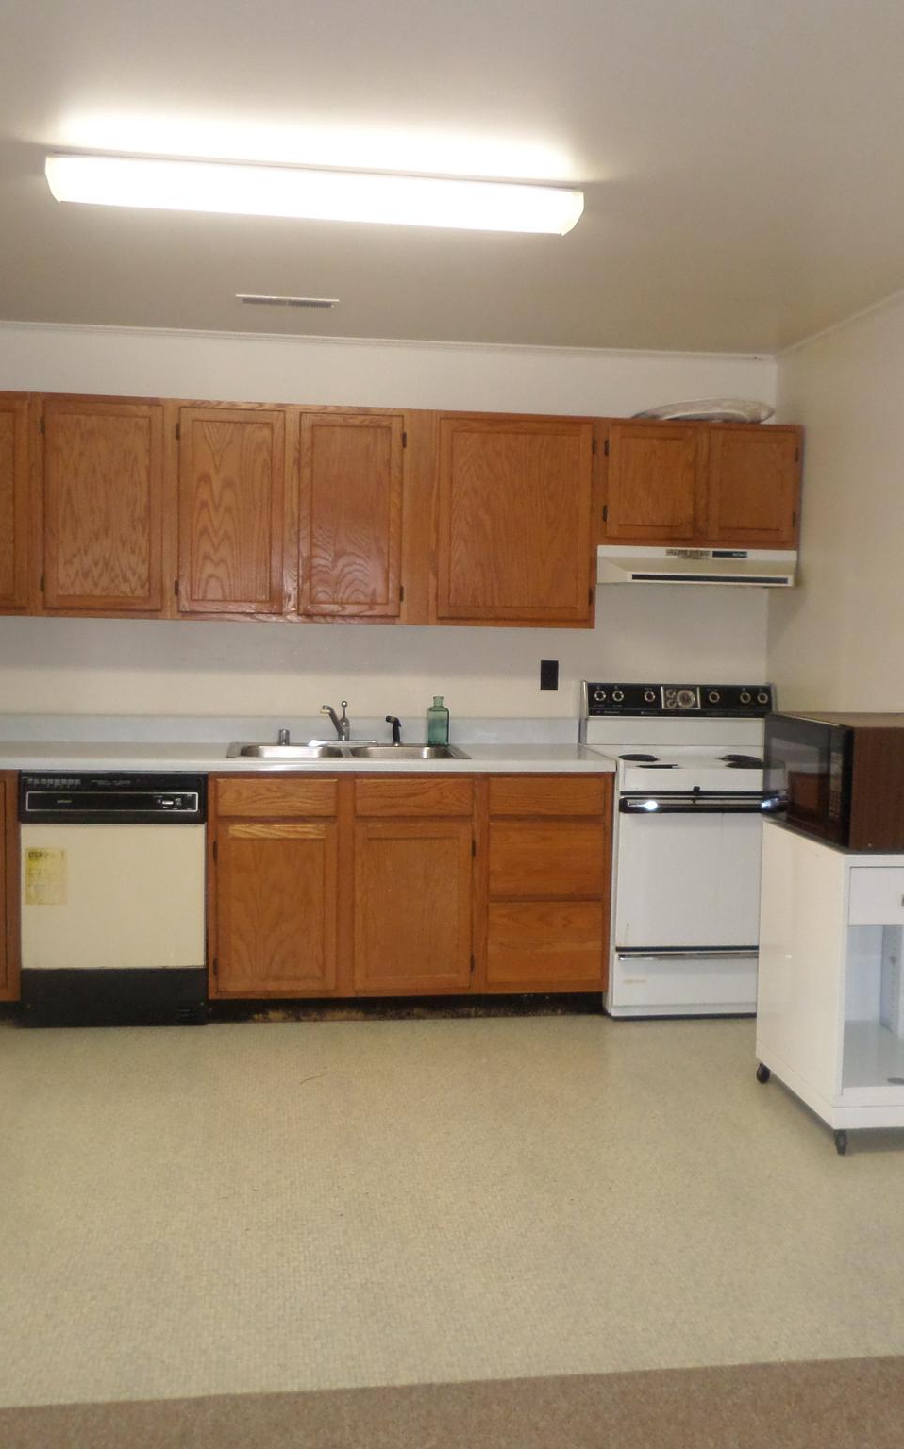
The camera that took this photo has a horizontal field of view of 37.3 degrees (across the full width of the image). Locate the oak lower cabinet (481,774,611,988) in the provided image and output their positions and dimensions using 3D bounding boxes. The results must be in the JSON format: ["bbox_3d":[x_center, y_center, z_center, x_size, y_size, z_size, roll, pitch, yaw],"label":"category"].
[{"bbox_3d":[0.276,0.526,4.896,0.478,0.763,0.615,0,5,-8],"label":"oak lower cabinet"}]

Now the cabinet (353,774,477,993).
[{"bbox_3d":[-0.168,0.523,4.833,0.428,0.763,0.615,0,5,-8],"label":"cabinet"}]

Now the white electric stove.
[{"bbox_3d":[0.898,0.440,4.942,0.757,1.158,0.680,0,5,-8],"label":"white electric stove"}]

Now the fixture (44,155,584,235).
[{"bbox_3d":[-0.309,-1.261,3.182,1.233,0.083,0.240,0,5,-8],"label":"fixture"}]

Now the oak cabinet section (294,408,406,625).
[{"bbox_3d":[-0.385,-0.750,4.898,0.380,0.724,0.326,1,4,-8],"label":"oak cabinet section"}]

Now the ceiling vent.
[{"bbox_3d":[-0.544,-1.398,4.443,0.335,0.018,0.140,0,4,-8],"label":"ceiling vent"}]

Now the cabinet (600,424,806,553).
[{"bbox_3d":[0.886,-0.884,5.026,0.770,0.460,0.320,0,5,-8],"label":"cabinet"}]

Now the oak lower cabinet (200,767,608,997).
[{"bbox_3d":[-0.168,0.532,4.834,1.375,0.785,0.615,0,5,-8],"label":"oak lower cabinet"}]

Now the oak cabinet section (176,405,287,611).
[{"bbox_3d":[-0.790,-0.754,4.841,0.370,0.721,0.326,1,4,-8],"label":"oak cabinet section"}]

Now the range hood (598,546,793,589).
[{"bbox_3d":[0.896,-0.583,4.993,0.760,0.135,0.480,0,4,-8],"label":"range hood"}]

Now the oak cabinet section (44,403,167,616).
[{"bbox_3d":[-1.221,-0.765,4.780,0.424,0.730,0.326,1,4,-8],"label":"oak cabinet section"}]

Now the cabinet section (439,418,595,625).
[{"bbox_3d":[0.206,-0.743,4.981,0.574,0.737,0.326,1,4,-8],"label":"cabinet section"}]

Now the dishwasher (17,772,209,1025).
[{"bbox_3d":[-1.152,0.567,4.702,0.604,0.870,0.610,0,4,-8],"label":"dishwasher"}]

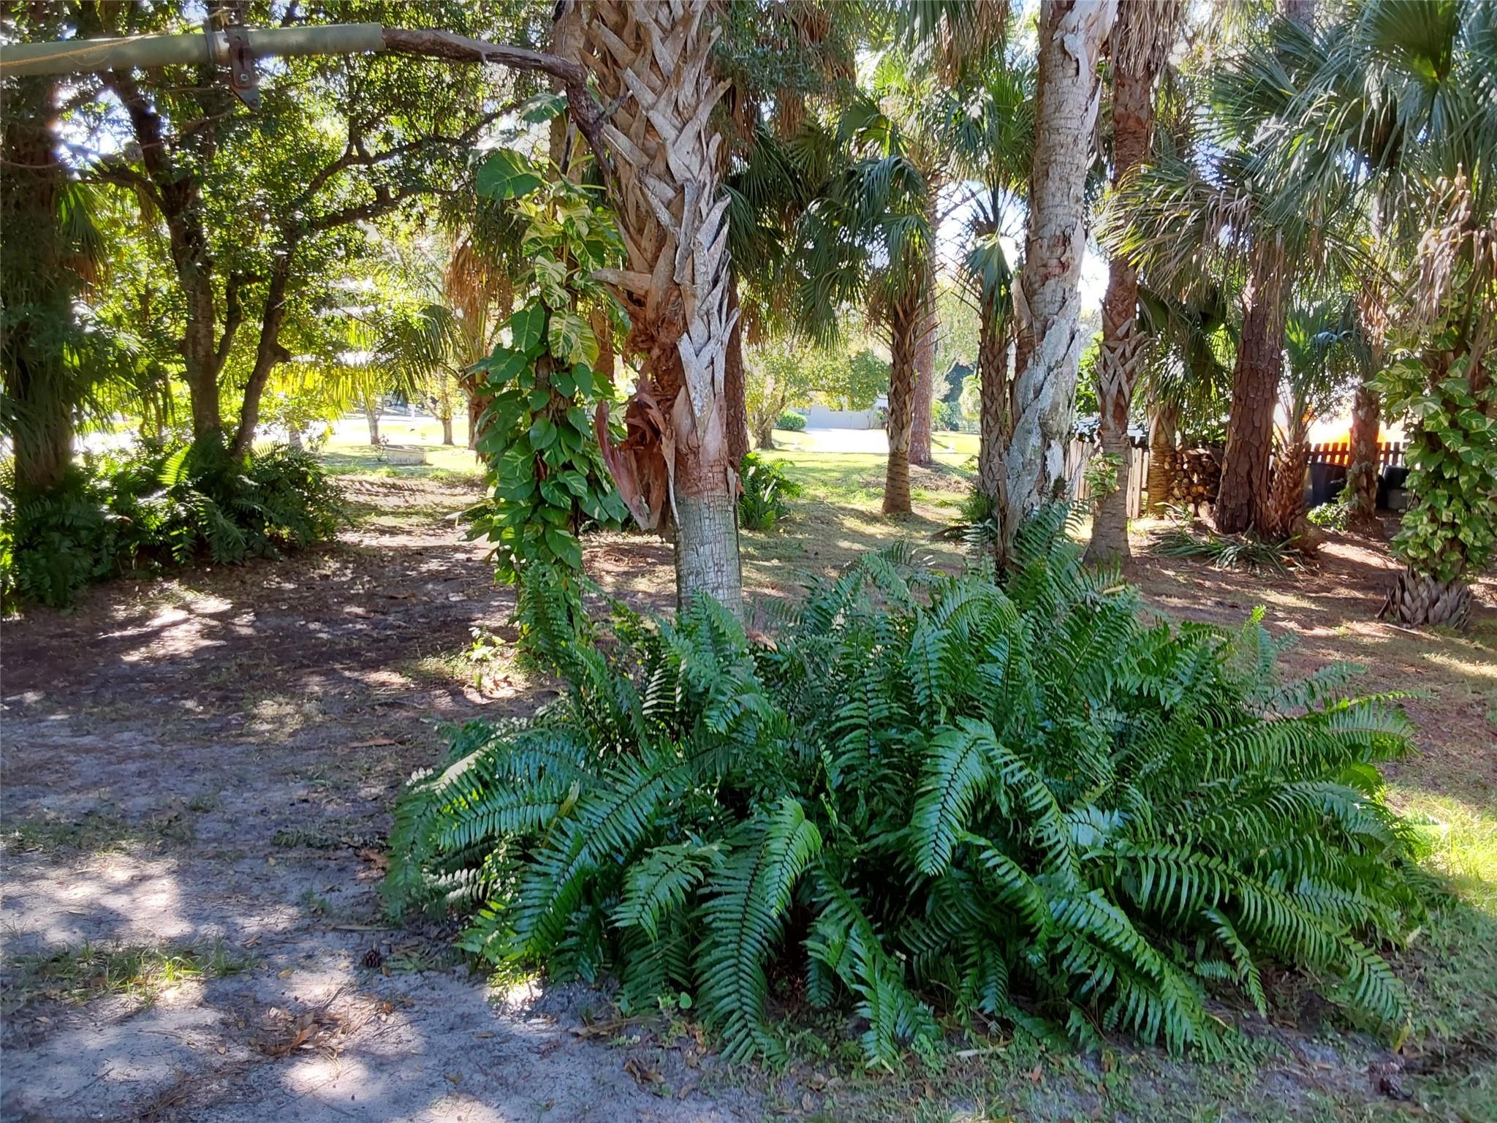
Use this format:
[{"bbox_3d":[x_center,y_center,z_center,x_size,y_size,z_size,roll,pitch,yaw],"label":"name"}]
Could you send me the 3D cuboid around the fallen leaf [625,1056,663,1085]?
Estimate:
[{"bbox_3d":[-0.237,1.144,2.725,0.088,0.030,0.065,0,7,0],"label":"fallen leaf"}]

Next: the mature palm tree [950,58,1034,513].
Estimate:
[{"bbox_3d":[2.830,-3.021,13.927,1.250,5.274,1.250,0,7,0],"label":"mature palm tree"}]

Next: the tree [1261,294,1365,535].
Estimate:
[{"bbox_3d":[6.282,-1.574,13.510,1.150,2.708,1.150,0,7,0],"label":"tree"}]

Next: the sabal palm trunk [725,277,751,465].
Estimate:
[{"bbox_3d":[-0.172,-2.896,18.783,0.420,2.977,0.420,0,7,0],"label":"sabal palm trunk"}]

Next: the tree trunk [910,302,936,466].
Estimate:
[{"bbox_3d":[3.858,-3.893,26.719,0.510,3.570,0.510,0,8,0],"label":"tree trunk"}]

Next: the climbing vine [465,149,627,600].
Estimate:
[{"bbox_3d":[-0.913,-0.746,5.449,0.720,2.163,0.650,0,7,0],"label":"climbing vine"}]

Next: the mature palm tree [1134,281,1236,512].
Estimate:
[{"bbox_3d":[5.634,-2.076,15.663,1.350,3.029,1.350,0,7,0],"label":"mature palm tree"}]

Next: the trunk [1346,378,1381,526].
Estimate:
[{"bbox_3d":[7.704,-1.354,15.152,0.380,1.852,0.380,0,7,0],"label":"trunk"}]

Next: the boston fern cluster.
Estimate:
[{"bbox_3d":[0.440,0.496,3.715,2.800,1.060,1.950,0,7,0],"label":"boston fern cluster"}]

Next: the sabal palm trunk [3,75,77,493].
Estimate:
[{"bbox_3d":[-5.505,-2.015,9.419,0.480,3.417,0.480,0,7,0],"label":"sabal palm trunk"}]

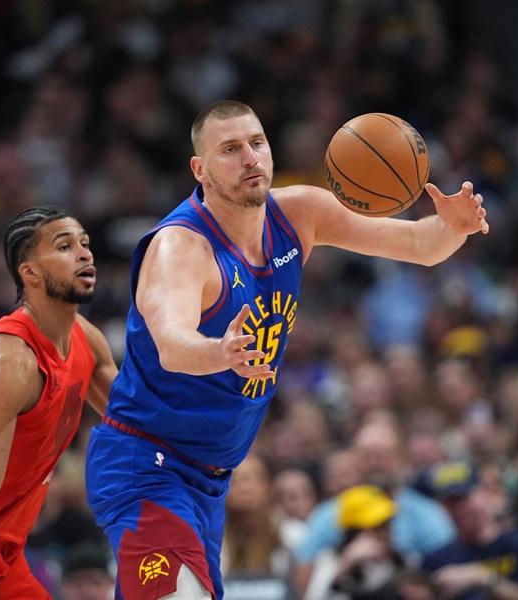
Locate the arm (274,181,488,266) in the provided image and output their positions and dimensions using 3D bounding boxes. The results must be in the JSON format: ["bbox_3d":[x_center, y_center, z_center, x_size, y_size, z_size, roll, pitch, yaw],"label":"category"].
[{"bbox_3d":[0.279,-0.176,22.960,0.560,0.200,0.240,0,0,32],"label":"arm"}]

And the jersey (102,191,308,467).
[{"bbox_3d":[-0.123,0.063,23.020,0.330,0.630,0.460,23,14,36],"label":"jersey"}]

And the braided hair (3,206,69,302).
[{"bbox_3d":[-0.517,-0.106,23.220,0.190,0.215,0.170,0,0,30],"label":"braided hair"}]

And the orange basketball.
[{"bbox_3d":[0.269,-0.308,22.800,0.240,0.240,0.240,0,0,0],"label":"orange basketball"}]

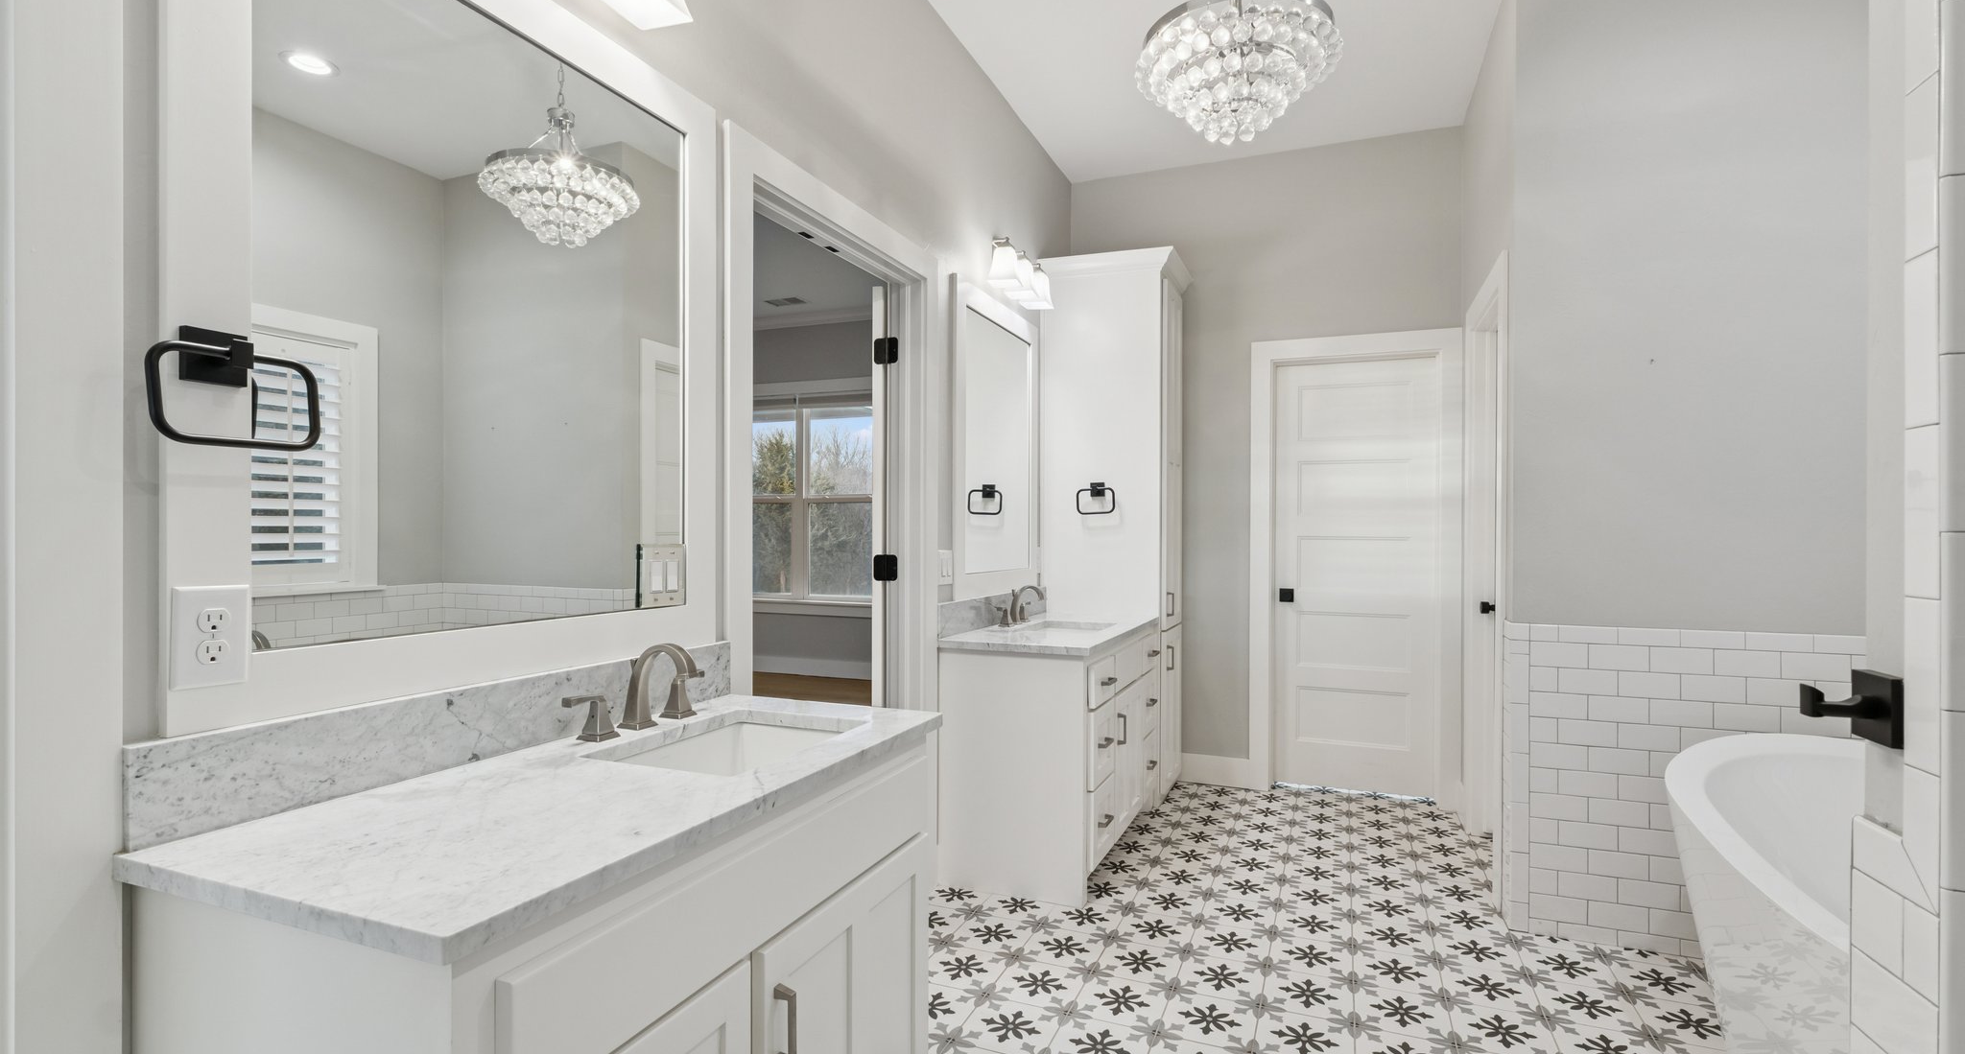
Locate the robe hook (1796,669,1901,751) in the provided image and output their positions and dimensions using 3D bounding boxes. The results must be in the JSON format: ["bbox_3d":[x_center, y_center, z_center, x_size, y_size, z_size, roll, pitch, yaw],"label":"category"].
[{"bbox_3d":[0.833,0.174,0.848,0.062,0.064,0.067,0,-1,22],"label":"robe hook"}]

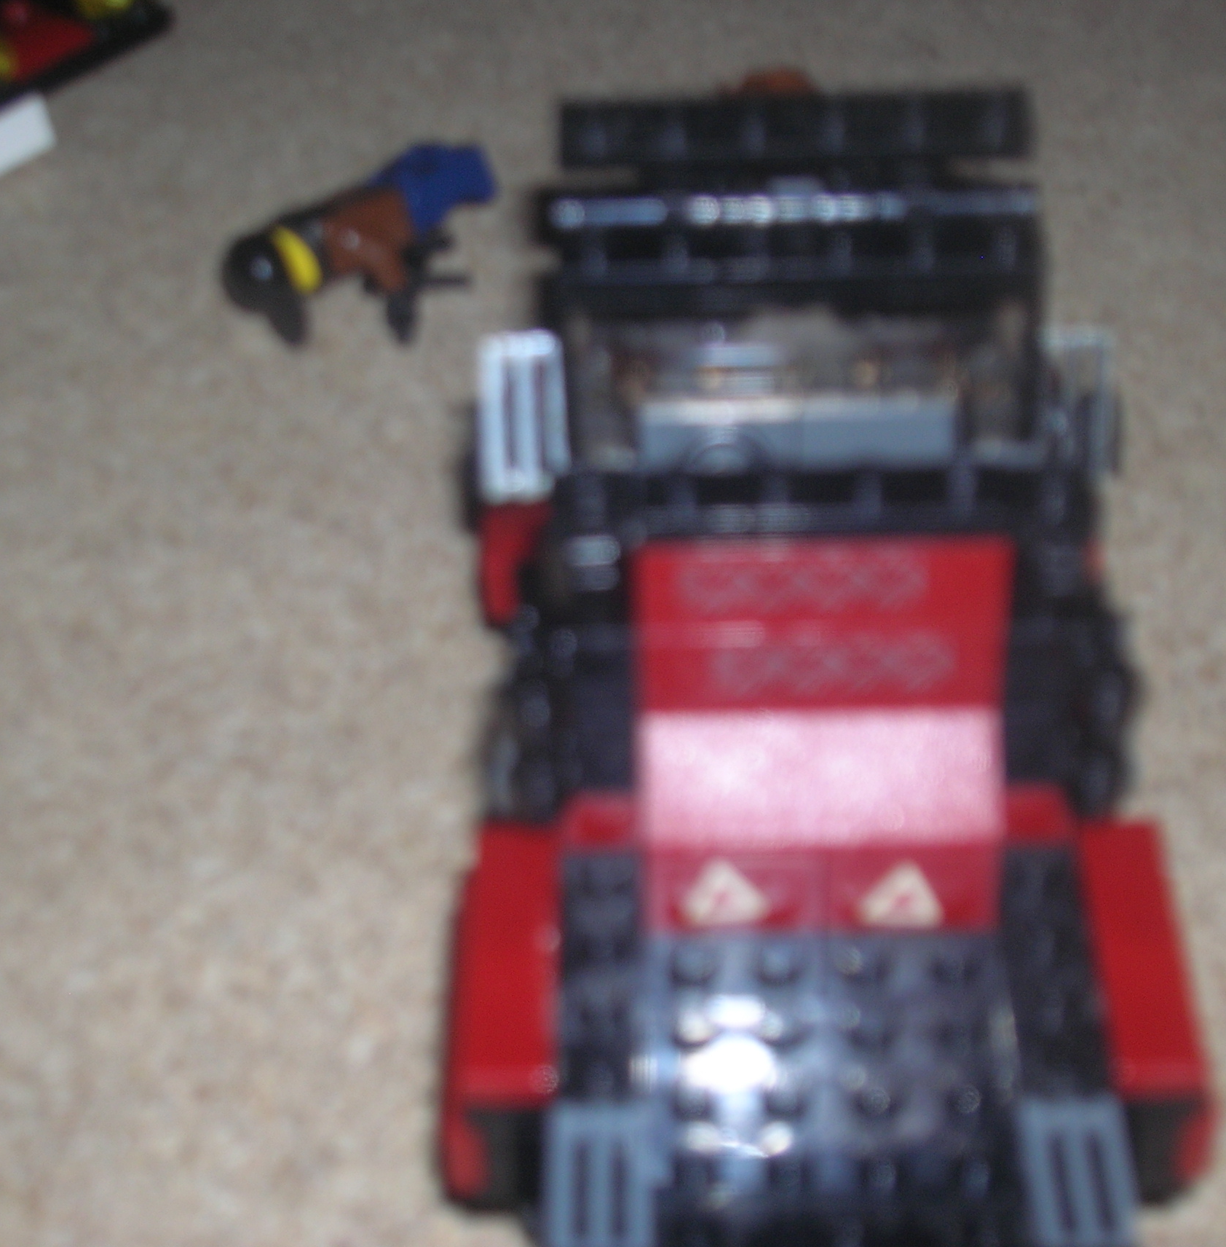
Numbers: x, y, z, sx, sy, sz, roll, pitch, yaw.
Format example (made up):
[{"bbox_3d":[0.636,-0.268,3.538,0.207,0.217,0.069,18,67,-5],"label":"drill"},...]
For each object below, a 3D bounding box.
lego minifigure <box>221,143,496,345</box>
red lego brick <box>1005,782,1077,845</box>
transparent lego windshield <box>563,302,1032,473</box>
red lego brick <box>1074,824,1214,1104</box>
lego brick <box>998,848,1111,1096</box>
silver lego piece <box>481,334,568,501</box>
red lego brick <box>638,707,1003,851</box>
[{"bbox_3d":[-0.035,-0.052,0.363,0.040,0.020,0.016,-21,7,-13],"label":"lego minifigure"},{"bbox_3d":[0.040,0.018,0.243,0.008,0.005,0.007,-1,40,1],"label":"red lego brick"},{"bbox_3d":[0.018,-0.022,0.249,0.045,0.011,0.021,-1,40,1],"label":"transparent lego windshield"},{"bbox_3d":[0.048,0.030,0.235,0.008,0.005,0.031,-1,40,1],"label":"red lego brick"},{"bbox_3d":[0.039,0.031,0.235,0.008,0.007,0.031,-1,40,1],"label":"lego brick"},{"bbox_3d":[-0.009,-0.019,0.245,0.008,0.007,0.016,-1,40,1],"label":"silver lego piece"},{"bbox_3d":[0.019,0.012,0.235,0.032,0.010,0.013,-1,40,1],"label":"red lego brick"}]

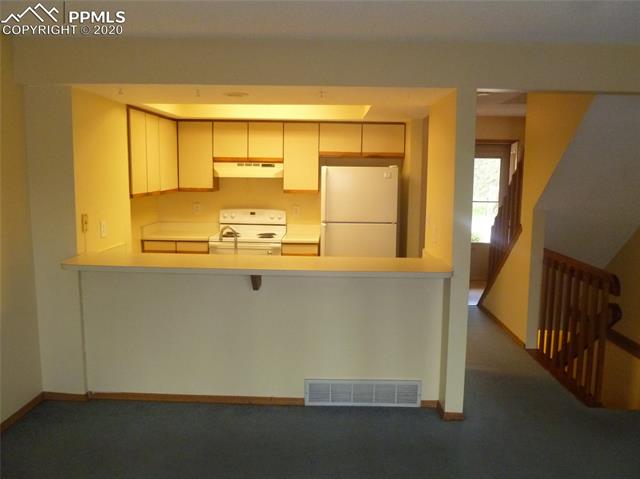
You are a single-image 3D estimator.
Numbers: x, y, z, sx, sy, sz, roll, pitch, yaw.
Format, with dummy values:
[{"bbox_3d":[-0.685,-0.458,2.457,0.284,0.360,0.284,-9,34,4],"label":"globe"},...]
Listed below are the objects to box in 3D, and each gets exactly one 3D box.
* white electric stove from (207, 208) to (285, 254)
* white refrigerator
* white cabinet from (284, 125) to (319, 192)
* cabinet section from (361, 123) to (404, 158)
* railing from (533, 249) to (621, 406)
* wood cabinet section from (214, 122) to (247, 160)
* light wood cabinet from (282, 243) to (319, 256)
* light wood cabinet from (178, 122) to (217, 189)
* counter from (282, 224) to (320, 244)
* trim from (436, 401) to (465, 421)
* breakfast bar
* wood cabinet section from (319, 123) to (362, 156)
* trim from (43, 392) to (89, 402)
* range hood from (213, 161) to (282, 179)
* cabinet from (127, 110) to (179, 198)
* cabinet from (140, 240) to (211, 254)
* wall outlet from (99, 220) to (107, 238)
[{"bbox_3d":[-0.764,0.293,5.684,0.760,1.206,0.690,1,7,2],"label":"white electric stove"},{"bbox_3d":[0.397,0.073,5.547,0.755,1.685,0.710,1,8,2],"label":"white refrigerator"},{"bbox_3d":[-0.191,-0.890,5.661,0.378,0.747,0.322,1,8,2],"label":"white cabinet"},{"bbox_3d":[0.688,-1.083,5.671,0.453,0.364,0.320,1,7,2],"label":"cabinet section"},{"bbox_3d":[2.008,0.640,4.171,0.100,0.971,1.300,1,7,2],"label":"railing"},{"bbox_3d":[-0.950,-1.073,5.725,0.373,0.434,0.320,1,7,2],"label":"wood cabinet section"},{"bbox_3d":[-0.190,0.457,5.741,0.394,0.879,0.615,1,7,2],"label":"light wood cabinet"},{"bbox_3d":[-1.326,-0.908,5.691,0.376,0.747,0.322,1,8,2],"label":"light wood cabinet"},{"bbox_3d":[-0.185,-0.048,5.665,0.404,0.142,0.635,1,7,2],"label":"counter"},{"bbox_3d":[0.895,1.172,3.526,0.159,0.060,0.193,1,8,2],"label":"trim"},{"bbox_3d":[-0.397,0.664,3.518,2.440,1.039,0.494,1,8,2],"label":"breakfast bar"},{"bbox_3d":[0.231,-1.089,5.685,0.462,0.365,0.320,1,7,2],"label":"wood cabinet section"},{"bbox_3d":[-1.807,1.119,3.681,0.332,0.061,0.015,1,7,2],"label":"trim"},{"bbox_3d":[-0.767,-0.762,5.679,0.755,0.161,0.460,1,7,2],"label":"range hood"},{"bbox_3d":[-1.730,-0.818,4.986,0.332,0.751,1.325,1,7,2],"label":"cabinet"},{"bbox_3d":[-1.491,0.437,5.723,0.702,0.872,0.627,1,8,2],"label":"cabinet"},{"bbox_3d":[-1.621,-0.071,3.869,0.010,0.116,0.074,1,8,2],"label":"wall outlet"}]

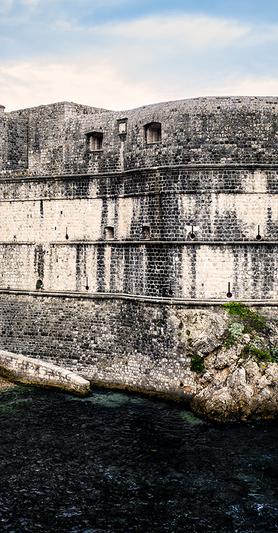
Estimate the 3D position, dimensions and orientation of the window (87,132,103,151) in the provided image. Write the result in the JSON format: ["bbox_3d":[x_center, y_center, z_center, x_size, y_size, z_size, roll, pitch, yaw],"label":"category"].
[{"bbox_3d":[-4.102,-11.705,56.300,1.650,1.550,0.500,1,2,31],"label":"window"}]

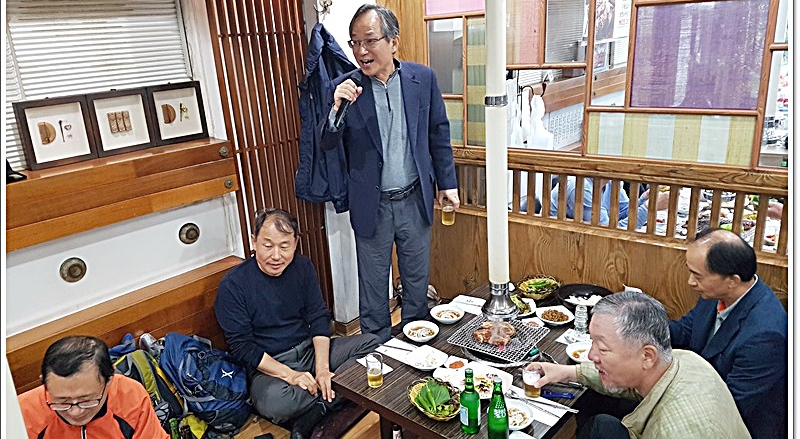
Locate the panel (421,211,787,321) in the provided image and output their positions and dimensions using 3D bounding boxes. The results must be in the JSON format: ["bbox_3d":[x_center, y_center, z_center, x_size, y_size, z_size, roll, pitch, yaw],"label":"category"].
[{"bbox_3d":[0.880,0.321,2.952,1.950,0.600,0.070,11,22,39],"label":"panel"}]

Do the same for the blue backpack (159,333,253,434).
[{"bbox_3d":[-0.799,0.672,2.470,0.270,0.430,0.210,-23,-9,-41],"label":"blue backpack"}]

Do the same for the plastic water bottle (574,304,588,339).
[{"bbox_3d":[0.729,0.407,2.418,0.056,0.140,0.056,-3,17,0],"label":"plastic water bottle"}]

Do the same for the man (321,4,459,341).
[{"bbox_3d":[-0.050,-0.033,2.523,0.520,1.660,0.360,-4,17,-3],"label":"man"}]

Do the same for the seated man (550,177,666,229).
[{"bbox_3d":[1.422,-0.251,4.259,0.650,0.860,0.720,-19,23,-41],"label":"seated man"}]

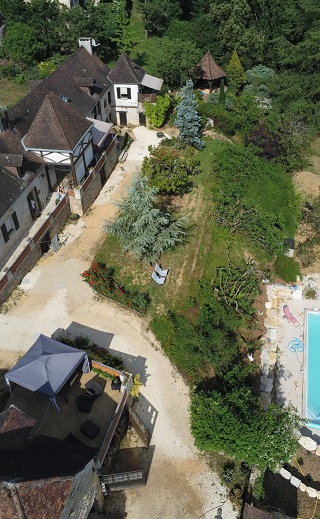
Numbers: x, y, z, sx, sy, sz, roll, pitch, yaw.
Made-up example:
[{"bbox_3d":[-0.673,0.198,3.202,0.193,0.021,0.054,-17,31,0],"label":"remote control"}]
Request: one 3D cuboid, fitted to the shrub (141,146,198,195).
[{"bbox_3d":[0.911,-8.552,44.316,5.560,3.660,5.560,-2,39,2],"label":"shrub"}]

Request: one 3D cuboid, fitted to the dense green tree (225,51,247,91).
[{"bbox_3d":[9.607,-23.142,56.685,2.748,5.053,2.748,-1,44,0],"label":"dense green tree"}]

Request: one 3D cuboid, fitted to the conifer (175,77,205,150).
[{"bbox_3d":[3.047,-14.875,46.410,3.134,6.818,3.134,-1,44,0],"label":"conifer"}]

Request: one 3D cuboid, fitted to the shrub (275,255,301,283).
[{"bbox_3d":[9.303,0.506,33.401,1.813,1.859,1.813,-1,44,0],"label":"shrub"}]

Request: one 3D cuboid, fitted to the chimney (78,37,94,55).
[{"bbox_3d":[-9.011,-26.151,56.626,1.350,2.200,0.700,10,41,16],"label":"chimney"}]

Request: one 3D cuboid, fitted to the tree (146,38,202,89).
[{"bbox_3d":[1.765,-24.908,57.895,7.256,5.117,7.256,-1,44,0],"label":"tree"}]

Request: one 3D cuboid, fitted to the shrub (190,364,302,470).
[{"bbox_3d":[4.435,8.065,24.057,5.650,3.100,5.300,-2,39,2],"label":"shrub"}]

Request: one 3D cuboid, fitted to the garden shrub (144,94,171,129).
[{"bbox_3d":[-0.298,-18.156,56.686,3.100,3.800,2.900,-2,39,2],"label":"garden shrub"}]

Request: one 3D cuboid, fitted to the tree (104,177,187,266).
[{"bbox_3d":[-1.185,-3.656,34.728,6.499,6.464,6.499,-1,44,0],"label":"tree"}]

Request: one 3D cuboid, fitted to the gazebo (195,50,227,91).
[{"bbox_3d":[5.972,-23.219,56.839,4.265,5.055,4.265,-1,44,0],"label":"gazebo"}]

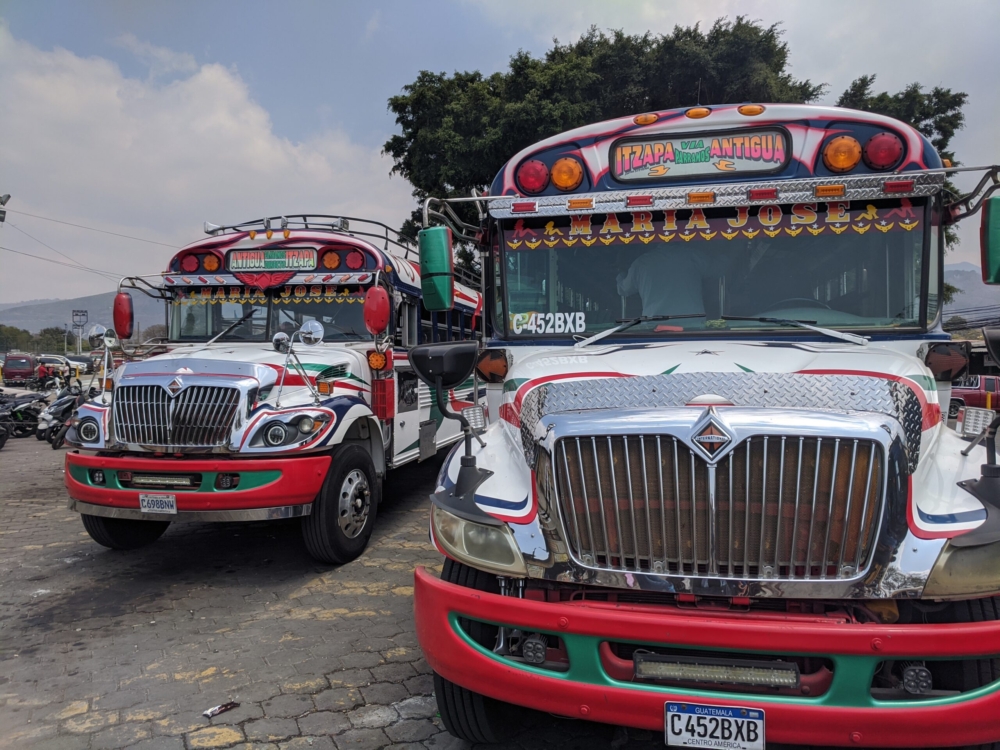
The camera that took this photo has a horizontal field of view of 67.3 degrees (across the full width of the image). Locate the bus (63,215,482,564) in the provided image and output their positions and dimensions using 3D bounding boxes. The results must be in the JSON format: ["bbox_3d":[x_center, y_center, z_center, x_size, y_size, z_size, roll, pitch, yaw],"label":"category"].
[{"bbox_3d":[-1.852,-0.088,11.141,2.650,3.380,10.800,0,1,9],"label":"bus"}]

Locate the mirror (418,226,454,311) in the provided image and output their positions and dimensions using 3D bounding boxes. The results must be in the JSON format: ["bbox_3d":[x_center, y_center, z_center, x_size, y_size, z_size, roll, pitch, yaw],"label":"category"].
[{"bbox_3d":[-0.358,-0.601,4.236,0.220,0.480,0.150,0,1,20],"label":"mirror"}]

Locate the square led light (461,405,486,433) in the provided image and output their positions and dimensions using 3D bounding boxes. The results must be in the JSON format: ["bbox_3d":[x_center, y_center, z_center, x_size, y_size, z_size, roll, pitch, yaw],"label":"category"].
[{"bbox_3d":[-0.115,0.189,3.265,0.115,0.115,0.060,0,1,20],"label":"square led light"}]

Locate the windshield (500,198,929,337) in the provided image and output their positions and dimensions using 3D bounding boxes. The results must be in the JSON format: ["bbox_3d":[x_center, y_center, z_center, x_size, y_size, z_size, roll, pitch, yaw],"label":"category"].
[{"bbox_3d":[1.092,-0.582,4.086,2.240,0.700,0.160,0,1,14],"label":"windshield"}]

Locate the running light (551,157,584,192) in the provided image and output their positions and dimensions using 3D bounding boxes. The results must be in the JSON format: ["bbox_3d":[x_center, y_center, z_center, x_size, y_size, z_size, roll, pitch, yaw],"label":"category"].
[{"bbox_3d":[0.391,-1.161,4.350,0.195,0.195,0.070,0,1,14],"label":"running light"}]

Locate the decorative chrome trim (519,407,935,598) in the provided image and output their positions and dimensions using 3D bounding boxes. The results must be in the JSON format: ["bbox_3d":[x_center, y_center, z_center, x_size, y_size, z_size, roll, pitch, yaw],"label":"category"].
[{"bbox_3d":[0.745,0.444,2.657,1.410,0.660,0.310,0,1,14],"label":"decorative chrome trim"}]

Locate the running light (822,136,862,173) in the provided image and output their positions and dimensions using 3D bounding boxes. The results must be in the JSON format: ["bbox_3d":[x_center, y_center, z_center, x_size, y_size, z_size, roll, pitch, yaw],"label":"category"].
[{"bbox_3d":[1.823,-1.174,3.998,0.195,0.195,0.070,0,1,14],"label":"running light"}]

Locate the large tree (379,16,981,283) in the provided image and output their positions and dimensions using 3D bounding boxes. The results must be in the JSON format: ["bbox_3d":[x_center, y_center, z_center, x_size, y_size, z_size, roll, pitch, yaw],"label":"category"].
[{"bbox_3d":[5.900,-5.322,25.000,19.000,13.200,15.000,0,1,0],"label":"large tree"}]

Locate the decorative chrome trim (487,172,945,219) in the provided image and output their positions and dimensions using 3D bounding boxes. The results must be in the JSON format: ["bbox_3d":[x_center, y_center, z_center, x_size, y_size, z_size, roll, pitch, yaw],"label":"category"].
[{"bbox_3d":[1.103,-0.987,4.117,2.400,0.130,0.090,0,1,14],"label":"decorative chrome trim"}]

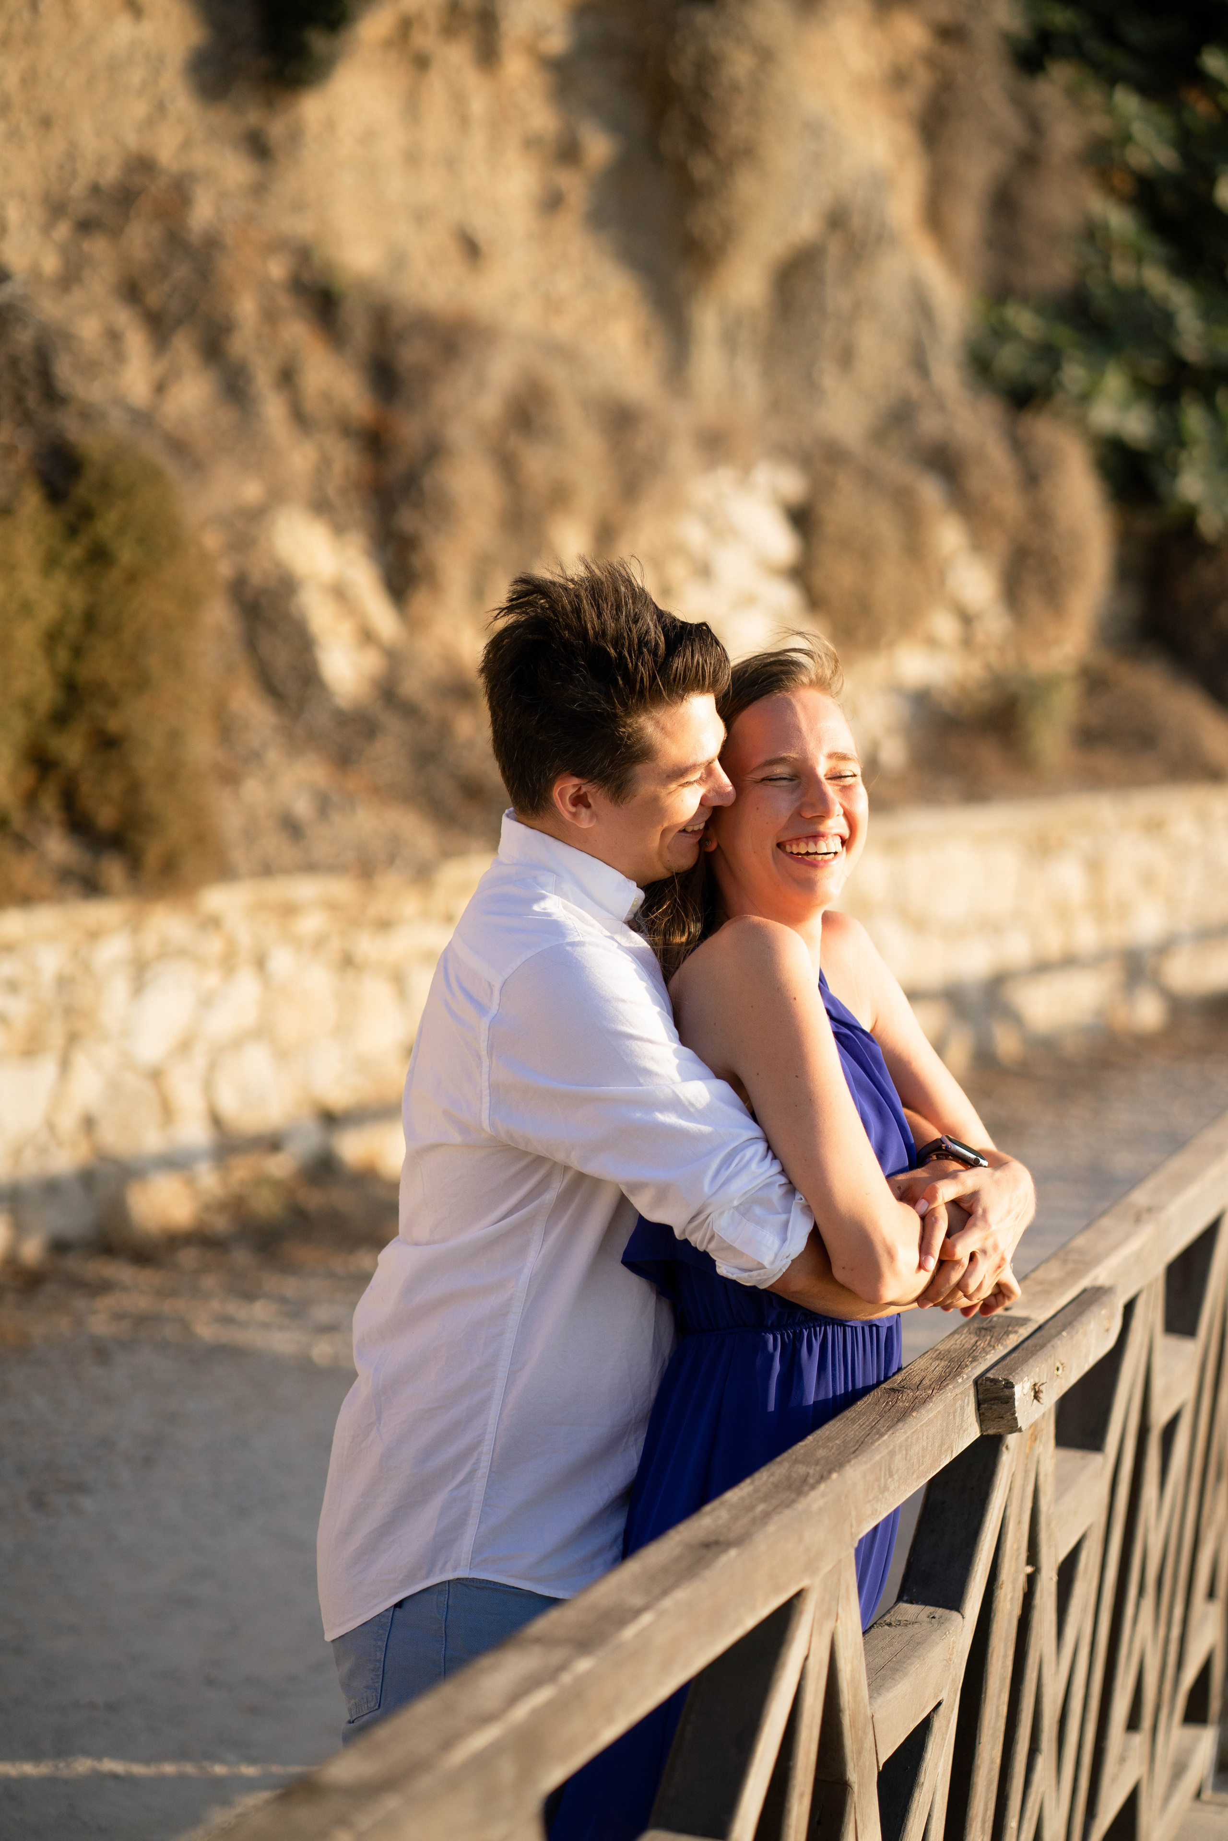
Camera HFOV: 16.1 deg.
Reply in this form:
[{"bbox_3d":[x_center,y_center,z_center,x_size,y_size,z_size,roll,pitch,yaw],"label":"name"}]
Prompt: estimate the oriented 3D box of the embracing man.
[{"bbox_3d":[0.045,0.585,3.660,0.600,1.780,0.520,0,3,0],"label":"embracing man"}]

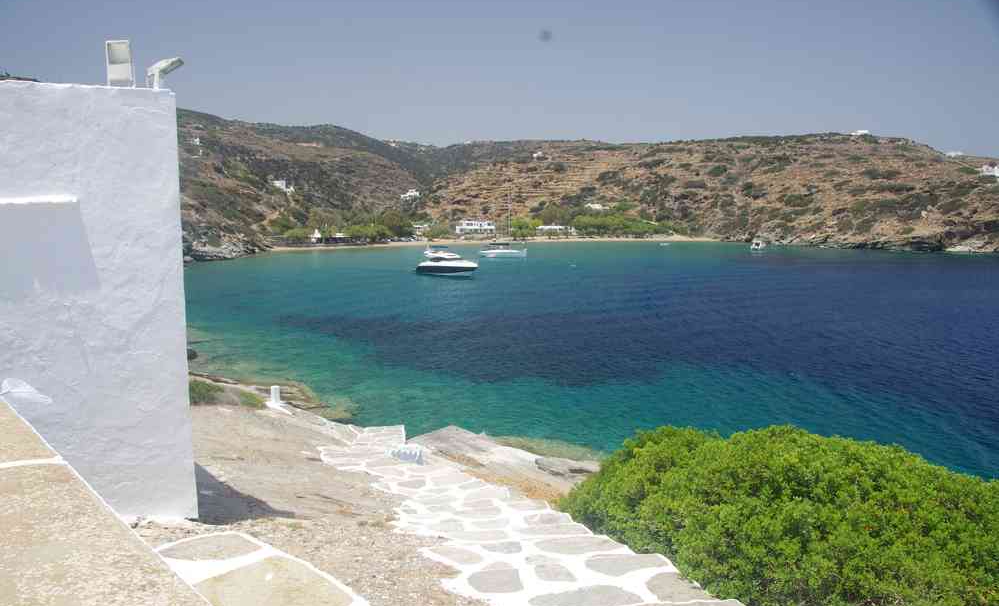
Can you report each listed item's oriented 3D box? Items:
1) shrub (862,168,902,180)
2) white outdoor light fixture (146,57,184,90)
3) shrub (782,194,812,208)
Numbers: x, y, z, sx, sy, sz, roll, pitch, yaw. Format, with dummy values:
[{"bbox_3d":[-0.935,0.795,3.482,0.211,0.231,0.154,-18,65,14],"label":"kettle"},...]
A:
[{"bbox_3d":[168.700,-56.600,330.000,16.000,4.400,8.000,3,8,24],"label":"shrub"},{"bbox_3d":[-2.586,-1.777,5.800,0.250,0.250,0.200,-5,9,-36],"label":"white outdoor light fixture"},{"bbox_3d":[118.532,-40.571,298.000,12.000,4.800,8.000,3,8,21],"label":"shrub"}]

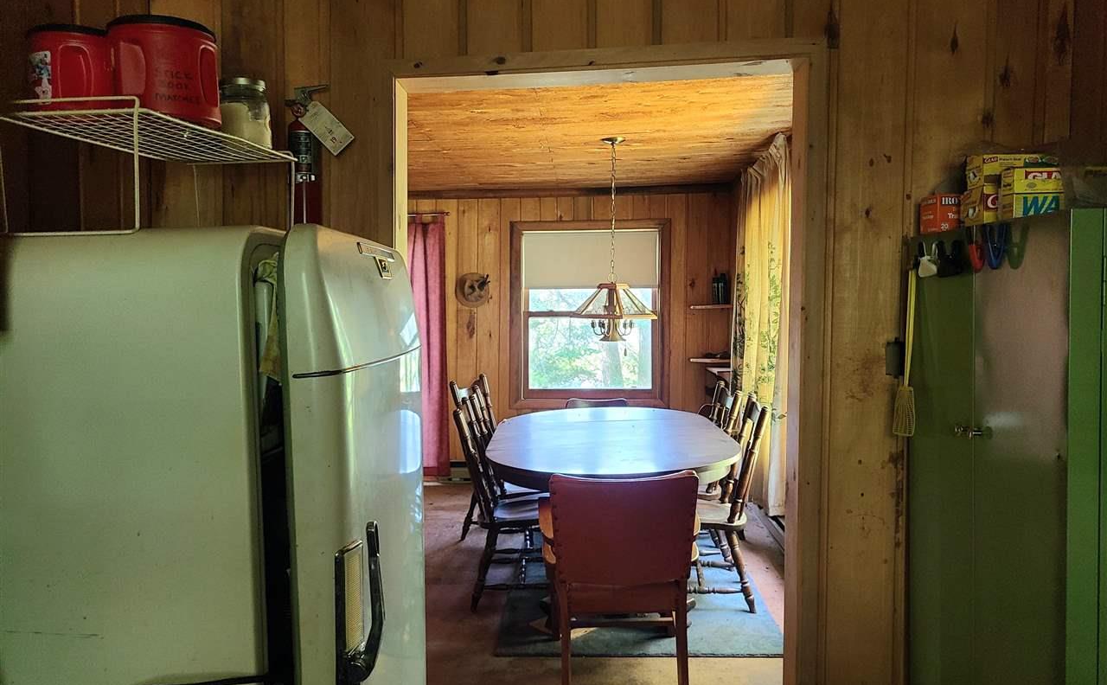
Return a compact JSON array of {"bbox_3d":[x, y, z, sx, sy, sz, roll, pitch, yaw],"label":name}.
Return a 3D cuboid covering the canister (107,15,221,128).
[{"bbox_3d":[-0.612,-0.416,1.312,0.158,0.148,0.158,-1,4,-25],"label":"canister"}]

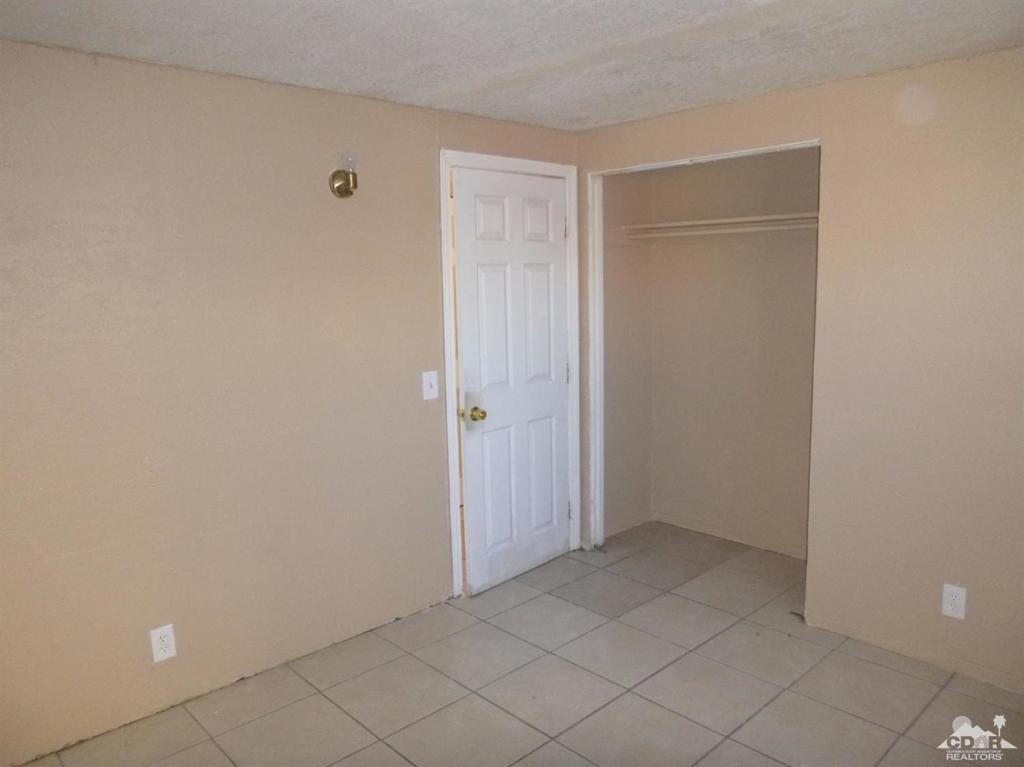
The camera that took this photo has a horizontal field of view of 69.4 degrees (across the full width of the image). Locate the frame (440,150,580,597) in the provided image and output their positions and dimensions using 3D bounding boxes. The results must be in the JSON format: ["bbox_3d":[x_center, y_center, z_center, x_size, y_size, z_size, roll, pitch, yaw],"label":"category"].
[{"bbox_3d":[0.001,-0.057,3.758,0.915,2.087,0.120,-9,11,-43],"label":"frame"}]

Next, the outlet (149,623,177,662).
[{"bbox_3d":[-1.232,0.923,2.619,0.073,0.117,0.010,-9,11,-43],"label":"outlet"}]

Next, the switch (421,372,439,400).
[{"bbox_3d":[-0.363,0.010,3.345,0.073,0.118,0.014,-9,11,-43],"label":"switch"}]

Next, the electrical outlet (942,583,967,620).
[{"bbox_3d":[1.657,0.820,2.769,0.010,0.117,0.073,-9,11,-43],"label":"electrical outlet"}]

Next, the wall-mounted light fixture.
[{"bbox_3d":[-0.643,-0.823,2.913,0.110,0.172,0.115,-9,11,-43],"label":"wall-mounted light fixture"}]

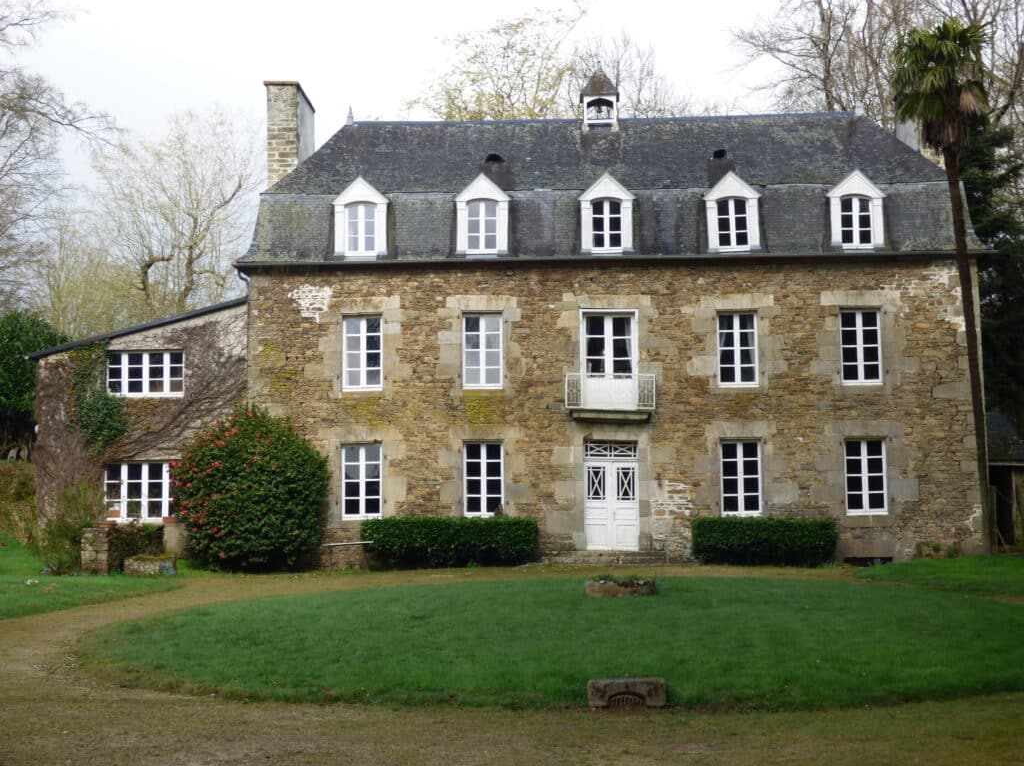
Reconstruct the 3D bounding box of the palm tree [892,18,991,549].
[{"bbox_3d":[11.012,-2.593,41.048,2.469,13.627,2.300,-1,-6,2],"label":"palm tree"}]

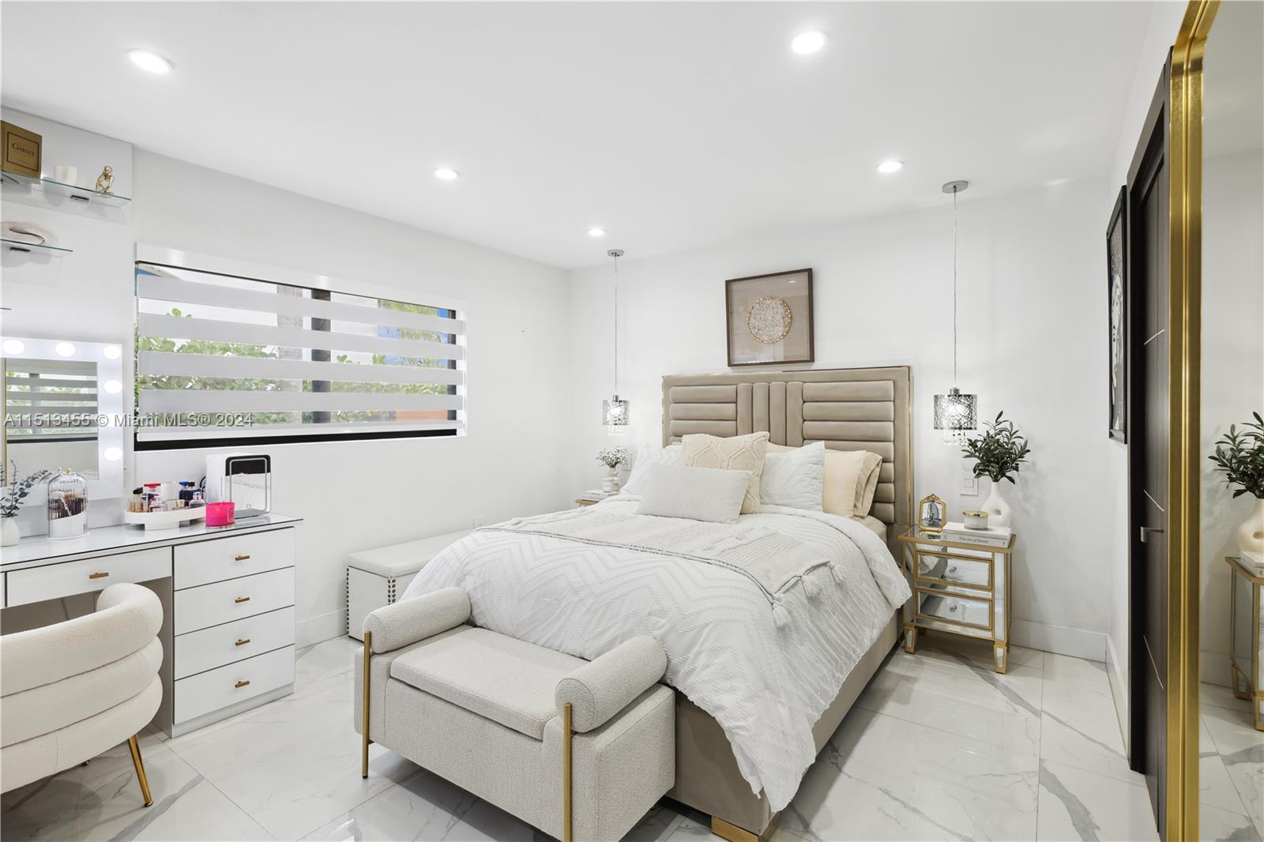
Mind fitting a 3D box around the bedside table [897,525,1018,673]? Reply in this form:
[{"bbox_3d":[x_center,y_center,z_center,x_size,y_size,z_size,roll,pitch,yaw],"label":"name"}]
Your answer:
[{"bbox_3d":[1.724,0.912,2.970,0.505,0.590,0.410,0,1,37],"label":"bedside table"}]

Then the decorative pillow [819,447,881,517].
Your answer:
[{"bbox_3d":[1.112,0.364,3.365,0.670,0.410,0.180,0,-14,37],"label":"decorative pillow"}]

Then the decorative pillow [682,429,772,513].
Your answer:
[{"bbox_3d":[0.545,0.298,3.342,0.520,0.470,0.170,0,-19,31],"label":"decorative pillow"}]

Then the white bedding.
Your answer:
[{"bbox_3d":[0.201,0.811,2.805,1.818,0.608,1.830,0,1,37],"label":"white bedding"}]

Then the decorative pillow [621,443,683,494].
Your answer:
[{"bbox_3d":[0.283,0.325,3.742,0.660,0.430,0.160,0,-29,37],"label":"decorative pillow"}]

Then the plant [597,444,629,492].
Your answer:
[{"bbox_3d":[-0.127,0.370,4.344,0.235,0.355,0.235,-1,1,0],"label":"plant"}]

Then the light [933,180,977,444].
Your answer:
[{"bbox_3d":[1.694,-0.557,2.943,0.190,1.350,0.190,0,1,37],"label":"light"}]

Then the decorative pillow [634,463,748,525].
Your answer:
[{"bbox_3d":[0.324,0.386,3.014,0.580,0.310,0.140,0,-26,37],"label":"decorative pillow"}]

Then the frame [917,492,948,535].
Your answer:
[{"bbox_3d":[1.669,0.505,3.114,0.138,0.208,0.045,0,-7,37],"label":"frame"}]

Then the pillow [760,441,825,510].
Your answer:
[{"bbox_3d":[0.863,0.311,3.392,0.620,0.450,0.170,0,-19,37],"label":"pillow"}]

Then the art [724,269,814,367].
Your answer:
[{"bbox_3d":[0.925,-0.682,3.797,0.610,0.610,0.040,0,1,37],"label":"art"}]

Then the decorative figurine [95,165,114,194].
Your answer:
[{"bbox_3d":[-2.238,-1.024,2.386,0.065,0.118,0.060,0,1,37],"label":"decorative figurine"}]

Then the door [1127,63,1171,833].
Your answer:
[{"bbox_3d":[1.582,0.168,1.681,0.070,2.110,0.880,0,1,37],"label":"door"}]

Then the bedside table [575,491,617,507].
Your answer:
[{"bbox_3d":[-0.098,0.907,4.320,0.500,0.590,0.410,0,1,37],"label":"bedside table"}]

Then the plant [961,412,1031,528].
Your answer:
[{"bbox_3d":[1.870,0.260,2.876,0.300,0.600,0.260,0,1,37],"label":"plant"}]

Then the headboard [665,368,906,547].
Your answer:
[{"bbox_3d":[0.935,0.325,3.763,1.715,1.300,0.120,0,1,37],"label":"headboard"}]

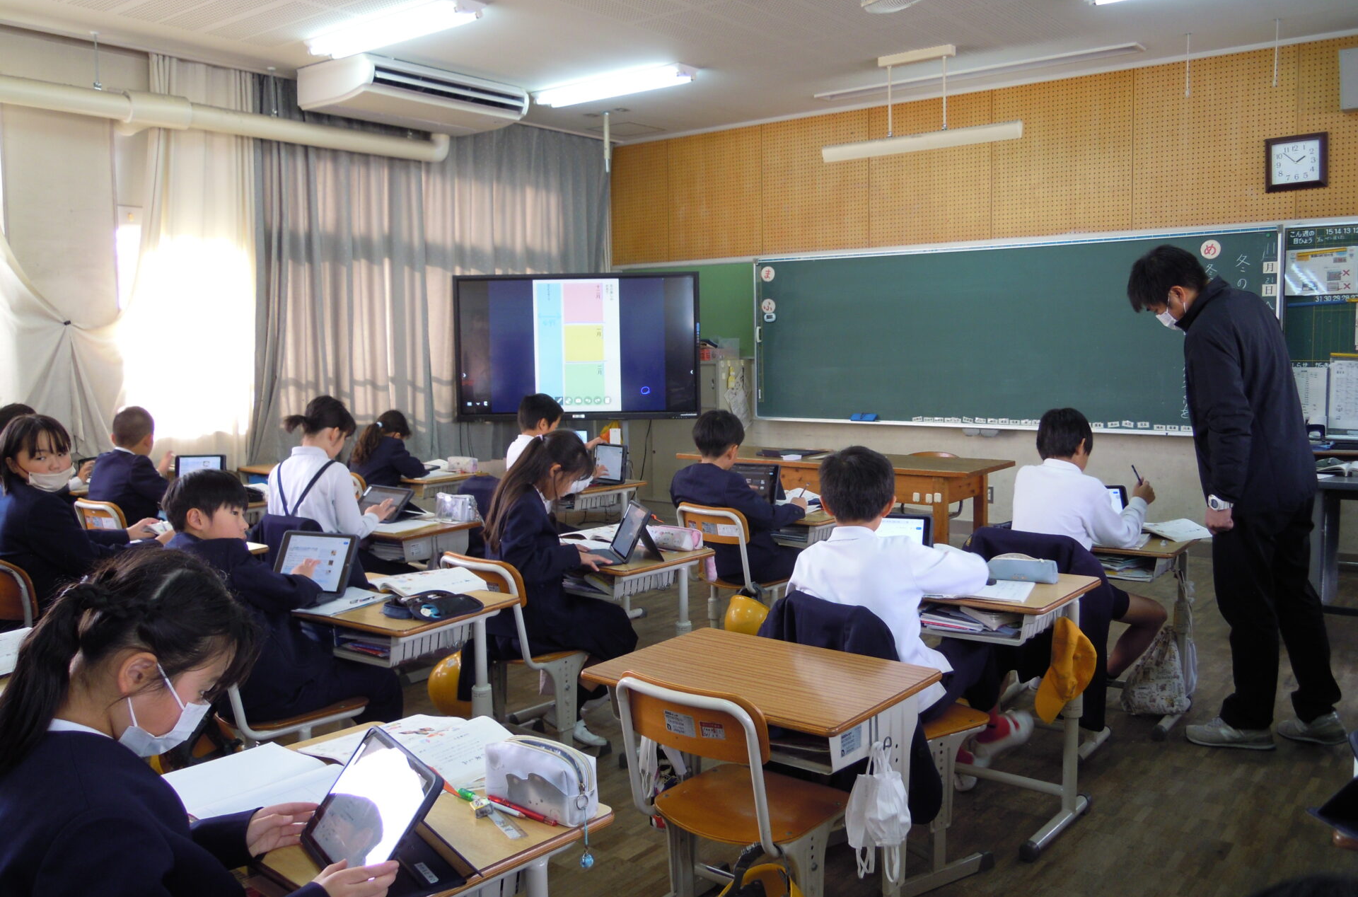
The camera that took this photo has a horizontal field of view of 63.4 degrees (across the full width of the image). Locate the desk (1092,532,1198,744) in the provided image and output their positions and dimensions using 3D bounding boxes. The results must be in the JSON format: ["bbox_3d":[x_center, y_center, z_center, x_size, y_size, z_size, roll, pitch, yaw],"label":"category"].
[{"bbox_3d":[1.539,0.636,4.057,0.650,0.647,0.450,4,7,39],"label":"desk"}]

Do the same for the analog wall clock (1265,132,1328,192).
[{"bbox_3d":[3.468,-1.601,6.167,0.310,0.300,0.050,4,7,40],"label":"analog wall clock"}]

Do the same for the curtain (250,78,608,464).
[{"bbox_3d":[-1.516,-1.010,7.731,0.150,2.600,3.050,4,8,38],"label":"curtain"}]

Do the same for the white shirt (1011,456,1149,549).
[{"bbox_3d":[1.344,0.236,3.710,0.420,0.440,0.420,3,7,38],"label":"white shirt"}]

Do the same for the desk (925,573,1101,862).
[{"bbox_3d":[0.823,0.716,3.206,0.650,0.685,0.450,4,7,39],"label":"desk"}]

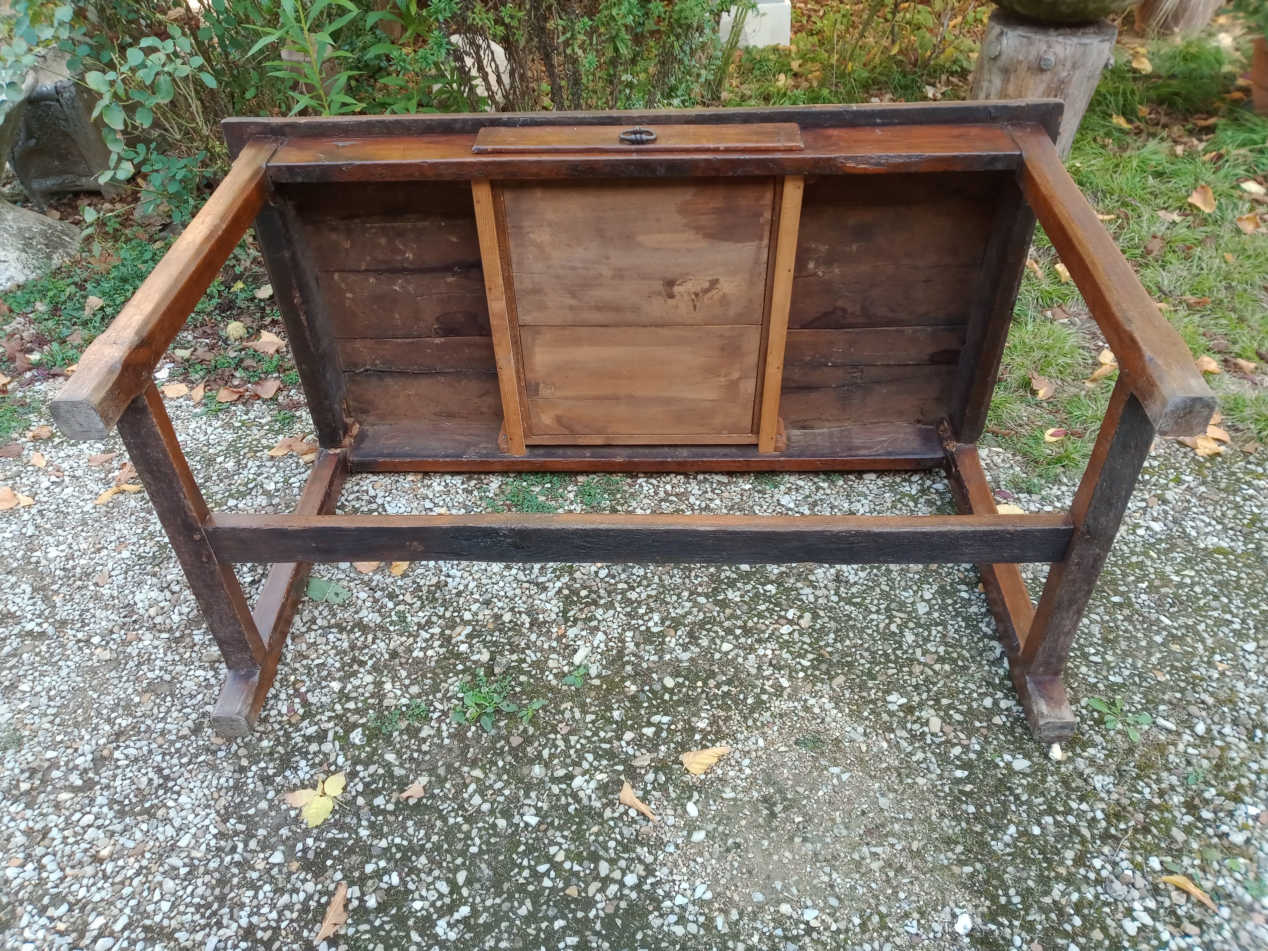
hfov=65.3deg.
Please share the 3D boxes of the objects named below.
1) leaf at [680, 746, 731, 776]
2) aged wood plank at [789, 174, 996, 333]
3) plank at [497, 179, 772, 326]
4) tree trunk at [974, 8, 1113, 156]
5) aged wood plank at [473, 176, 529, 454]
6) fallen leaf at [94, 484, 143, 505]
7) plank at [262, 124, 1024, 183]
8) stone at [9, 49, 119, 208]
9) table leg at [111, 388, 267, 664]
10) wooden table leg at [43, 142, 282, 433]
[{"bbox_3d":[0.106,0.412,1.426,0.078,0.021,0.041,-9,38,-9],"label":"leaf"},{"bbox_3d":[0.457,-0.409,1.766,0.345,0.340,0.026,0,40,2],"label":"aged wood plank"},{"bbox_3d":[0.009,-0.399,1.761,0.463,0.305,0.011,0,41,2],"label":"plank"},{"bbox_3d":[1.285,-1.238,3.215,0.370,0.440,0.370,16,40,15],"label":"tree trunk"},{"bbox_3d":[-0.241,-0.271,1.800,0.035,0.585,0.026,0,42,2],"label":"aged wood plank"},{"bbox_3d":[-1.040,0.036,1.992,0.090,0.022,0.032,-23,43,-23],"label":"fallen leaf"},{"bbox_3d":[0.005,-0.536,1.648,1.226,0.034,0.104,0,41,2],"label":"plank"},{"bbox_3d":[-1.915,-1.145,3.291,0.247,0.350,0.278,-21,41,-24],"label":"stone"},{"bbox_3d":[-0.606,0.093,1.376,0.042,0.514,0.040,0,40,2],"label":"table leg"},{"bbox_3d":[-0.625,-0.300,1.401,0.059,0.059,0.725,0,42,2],"label":"wooden table leg"}]

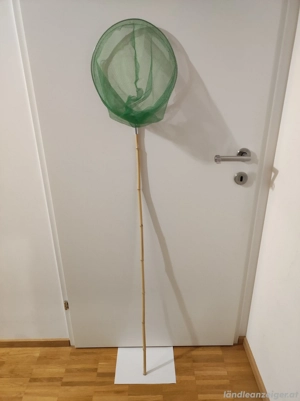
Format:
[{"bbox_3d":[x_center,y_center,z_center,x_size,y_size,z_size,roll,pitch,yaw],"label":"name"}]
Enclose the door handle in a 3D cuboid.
[{"bbox_3d":[0.324,-0.171,1.126,0.150,0.053,0.060,-1,23,0],"label":"door handle"}]

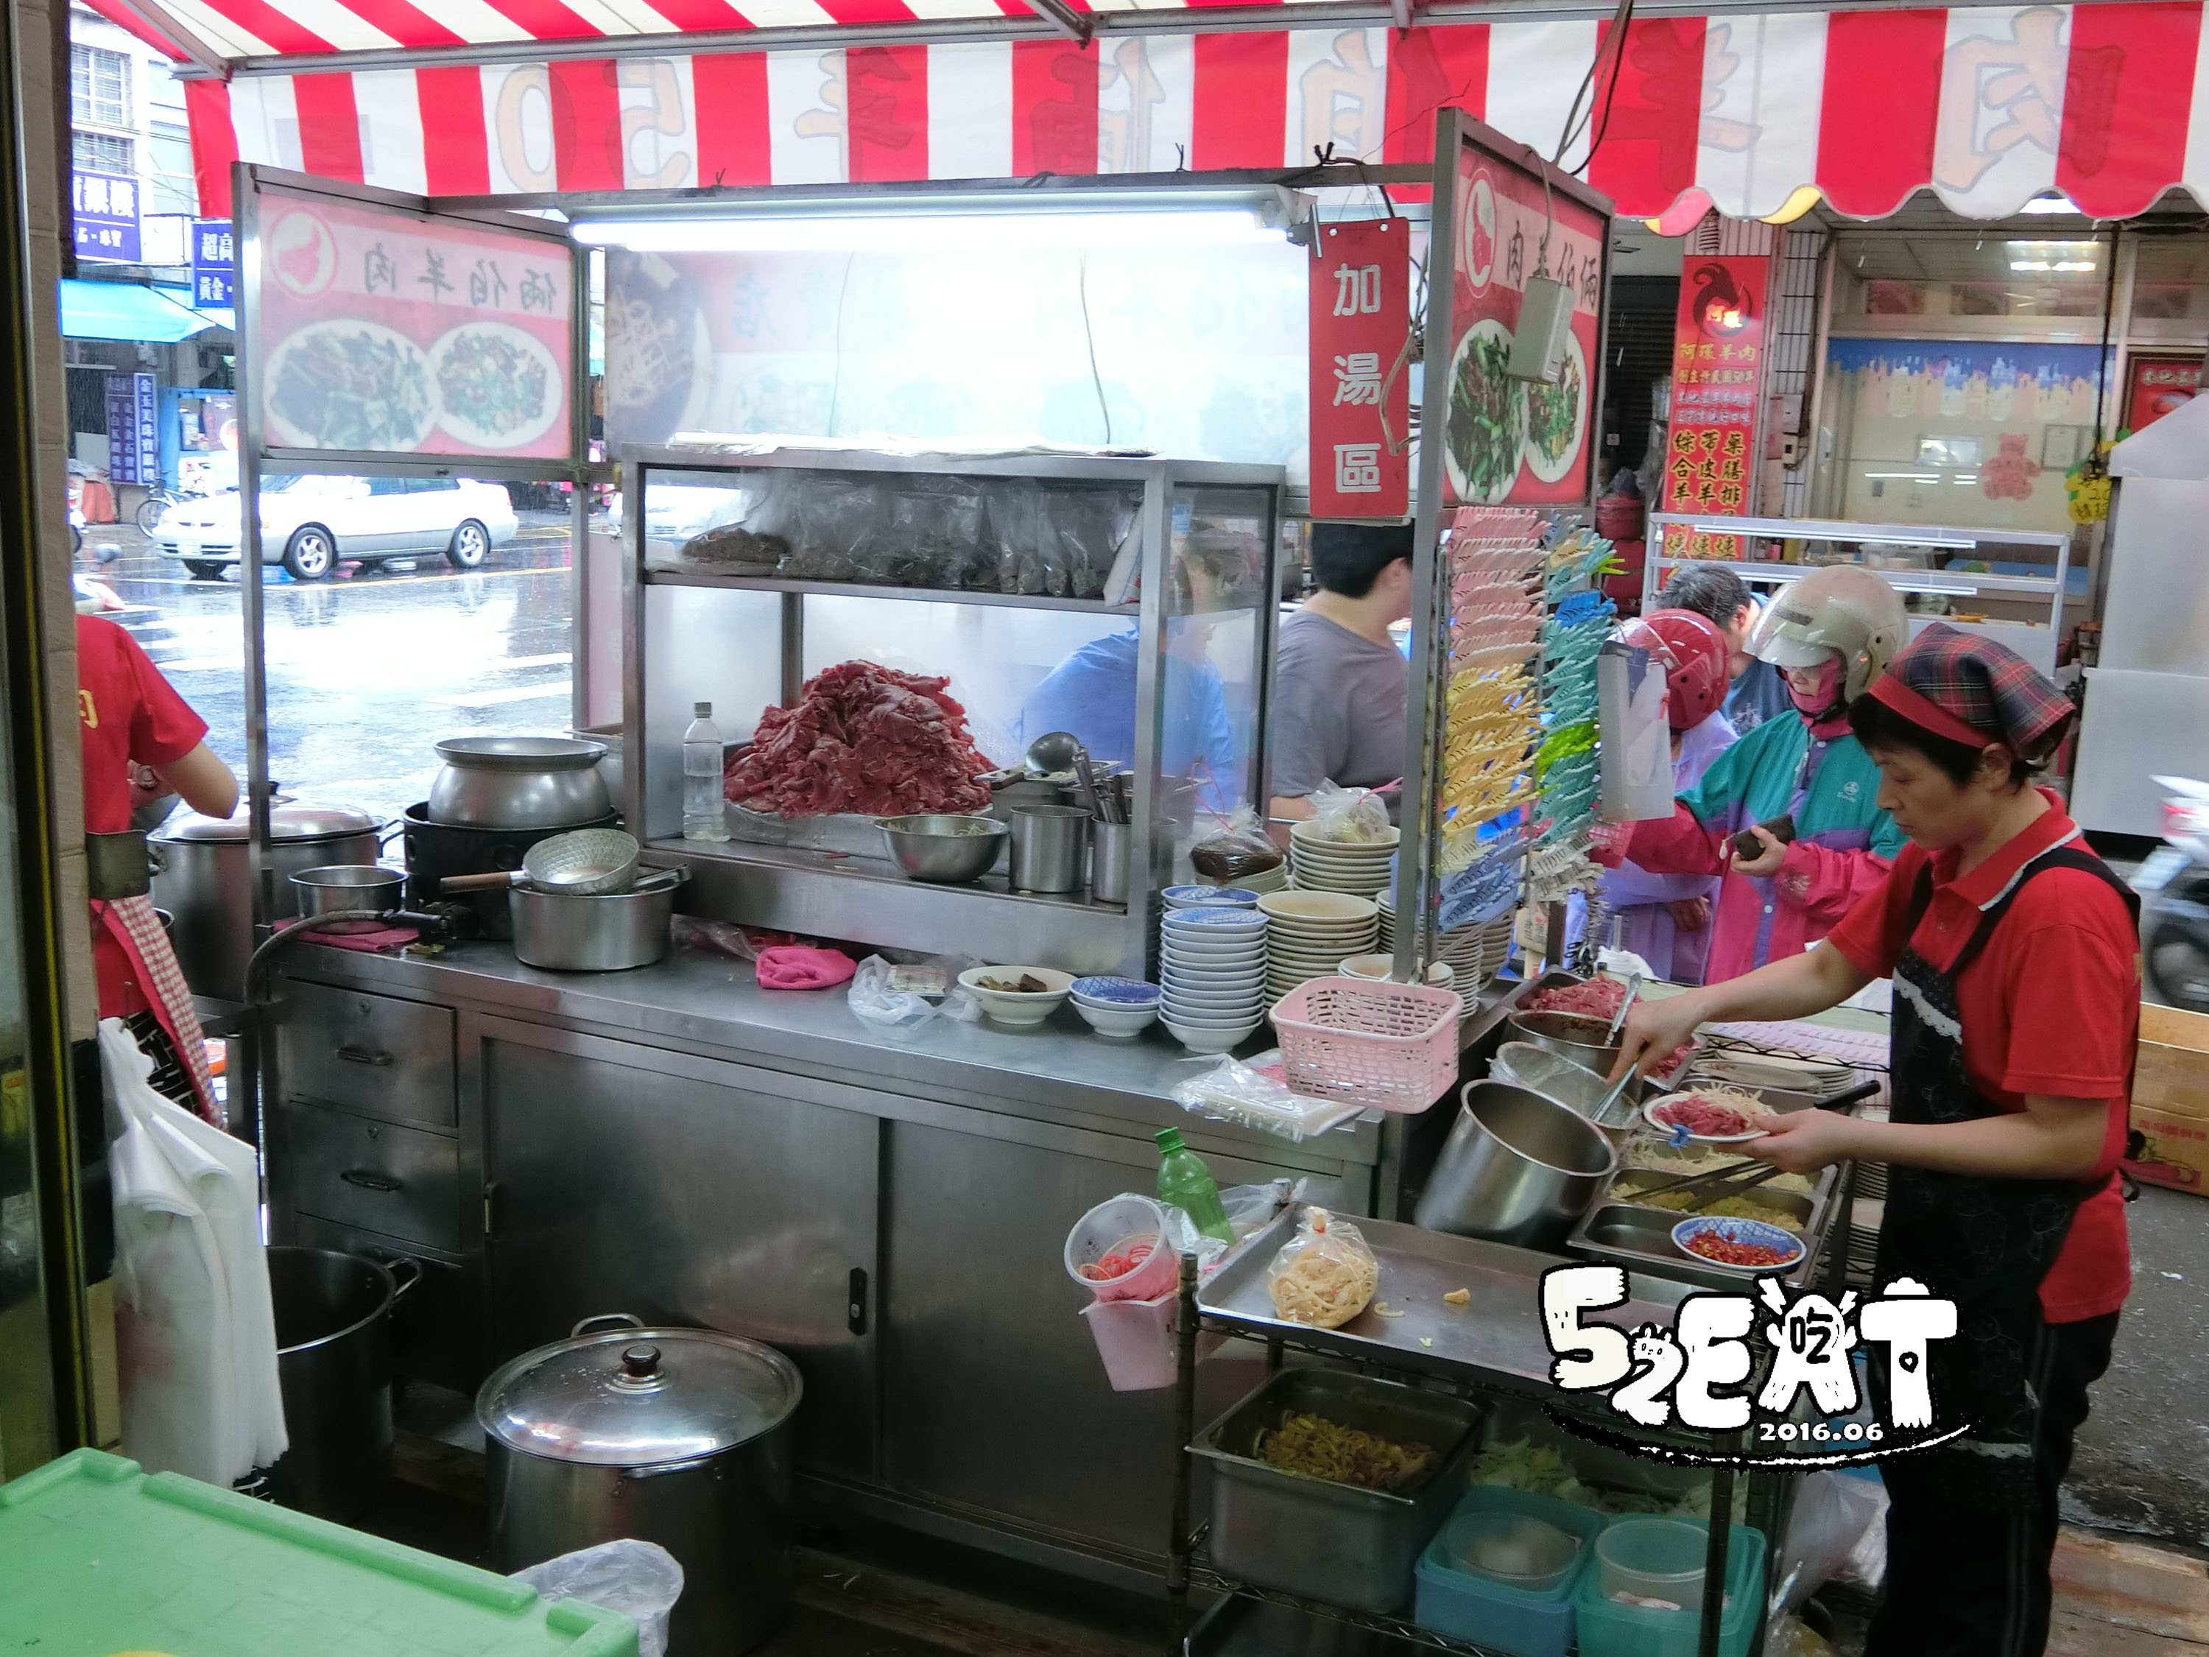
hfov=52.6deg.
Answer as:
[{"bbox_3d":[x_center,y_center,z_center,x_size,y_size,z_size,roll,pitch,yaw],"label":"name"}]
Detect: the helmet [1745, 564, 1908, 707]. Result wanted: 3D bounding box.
[{"bbox_3d":[1.269,-0.342,3.920,0.300,0.250,0.245,-18,20,-37],"label":"helmet"}]

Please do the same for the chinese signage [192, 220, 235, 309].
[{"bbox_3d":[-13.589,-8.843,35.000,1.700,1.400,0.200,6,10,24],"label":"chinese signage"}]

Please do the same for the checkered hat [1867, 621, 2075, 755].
[{"bbox_3d":[0.913,-0.147,2.360,0.220,0.145,0.180,0,10,-12],"label":"checkered hat"}]

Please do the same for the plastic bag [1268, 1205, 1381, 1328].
[{"bbox_3d":[0.220,0.439,2.250,0.115,0.115,0.110,7,11,27],"label":"plastic bag"}]

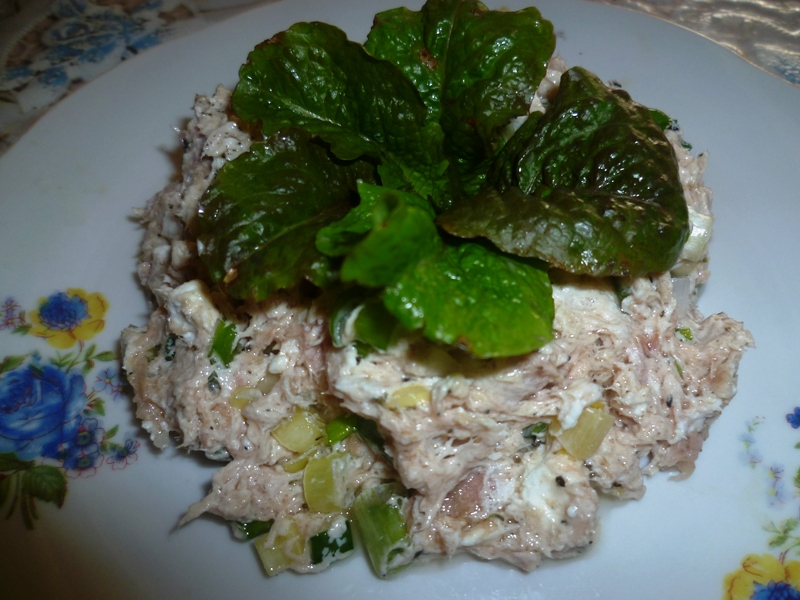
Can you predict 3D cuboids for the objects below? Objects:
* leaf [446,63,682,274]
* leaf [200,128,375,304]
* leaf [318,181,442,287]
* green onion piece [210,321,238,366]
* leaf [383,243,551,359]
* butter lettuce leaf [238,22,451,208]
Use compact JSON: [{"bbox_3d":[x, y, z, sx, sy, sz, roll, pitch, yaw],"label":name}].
[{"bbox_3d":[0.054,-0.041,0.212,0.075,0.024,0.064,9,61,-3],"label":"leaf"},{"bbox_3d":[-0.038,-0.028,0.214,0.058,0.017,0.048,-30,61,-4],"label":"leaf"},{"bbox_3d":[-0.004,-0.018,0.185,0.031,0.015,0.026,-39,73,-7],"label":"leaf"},{"bbox_3d":[-0.043,0.011,0.160,0.006,0.005,0.012,14,75,-2],"label":"green onion piece"},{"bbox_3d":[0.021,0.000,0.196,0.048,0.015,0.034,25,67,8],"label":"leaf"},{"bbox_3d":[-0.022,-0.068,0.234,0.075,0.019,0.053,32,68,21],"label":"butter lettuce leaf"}]

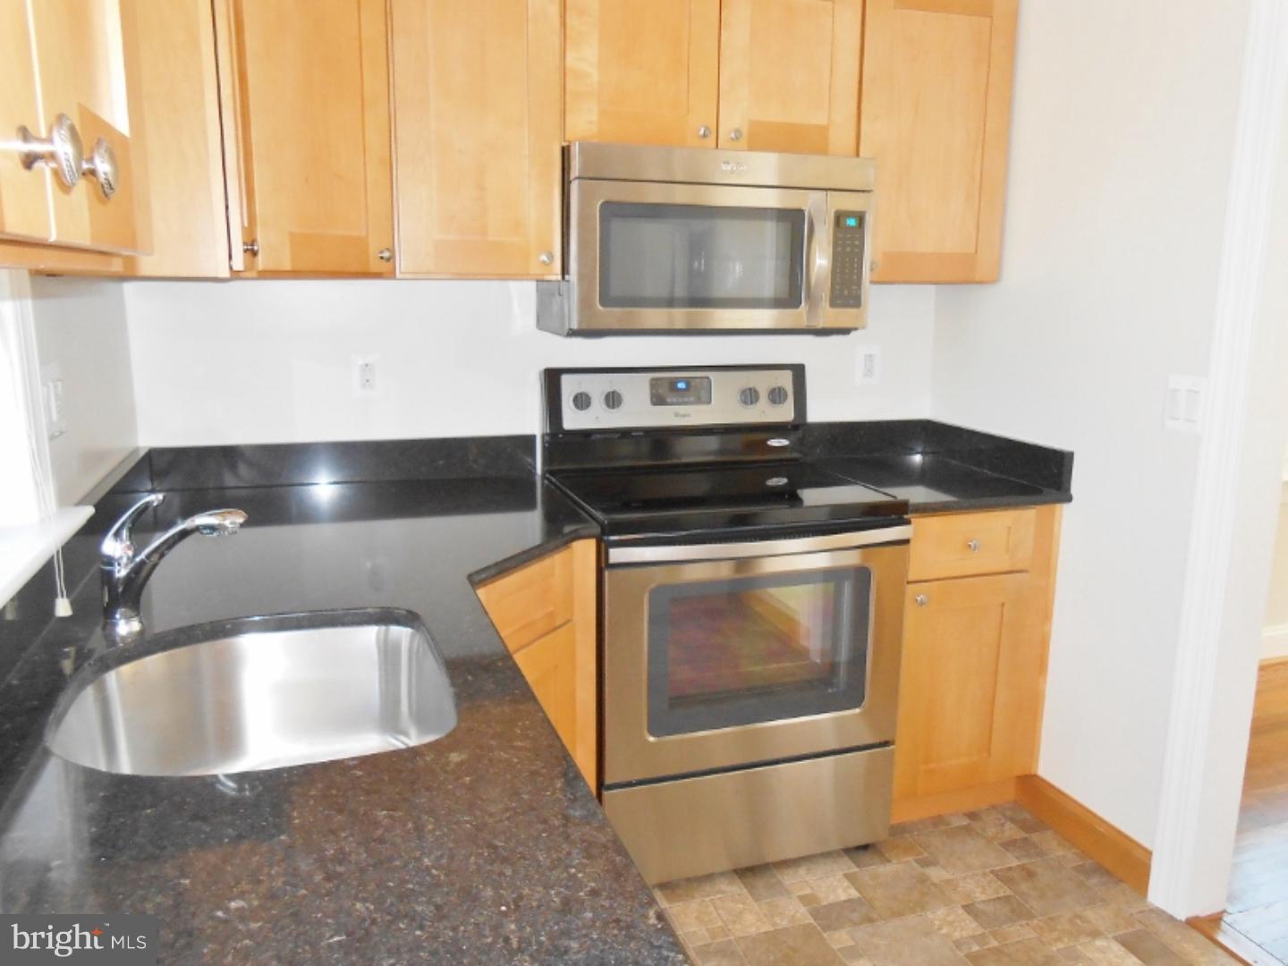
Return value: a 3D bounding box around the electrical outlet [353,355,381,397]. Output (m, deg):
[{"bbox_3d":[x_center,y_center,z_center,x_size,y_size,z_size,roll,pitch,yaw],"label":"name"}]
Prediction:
[{"bbox_3d":[-0.706,-0.272,2.472,0.071,0.113,0.009,-3,11,-18],"label":"electrical outlet"}]

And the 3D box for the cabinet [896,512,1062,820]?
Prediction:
[{"bbox_3d":[0.764,0.438,2.773,0.472,0.877,0.608,-3,11,-18],"label":"cabinet"}]

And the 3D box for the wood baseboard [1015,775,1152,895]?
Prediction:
[{"bbox_3d":[1.121,0.878,2.486,0.017,0.122,0.460,-3,11,-18],"label":"wood baseboard"}]

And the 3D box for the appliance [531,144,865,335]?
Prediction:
[{"bbox_3d":[0.136,-0.595,2.455,0.758,0.420,0.439,-3,11,-18],"label":"appliance"}]

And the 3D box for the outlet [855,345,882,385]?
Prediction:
[{"bbox_3d":[0.680,-0.353,2.915,0.078,0.117,0.009,-3,11,-18],"label":"outlet"}]

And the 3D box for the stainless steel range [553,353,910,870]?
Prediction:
[{"bbox_3d":[0.180,0.317,2.523,0.760,1.199,0.665,-3,11,-18],"label":"stainless steel range"}]

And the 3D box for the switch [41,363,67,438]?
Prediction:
[{"bbox_3d":[-0.969,-0.137,1.593,0.009,0.119,0.114,-3,11,-18],"label":"switch"}]

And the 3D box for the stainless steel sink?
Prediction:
[{"bbox_3d":[-0.478,0.359,1.227,0.455,0.215,0.530,-3,11,-18],"label":"stainless steel sink"}]

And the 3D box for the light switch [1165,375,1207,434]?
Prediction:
[{"bbox_3d":[1.185,-0.171,2.125,0.009,0.122,0.102,-3,11,-18],"label":"light switch"}]

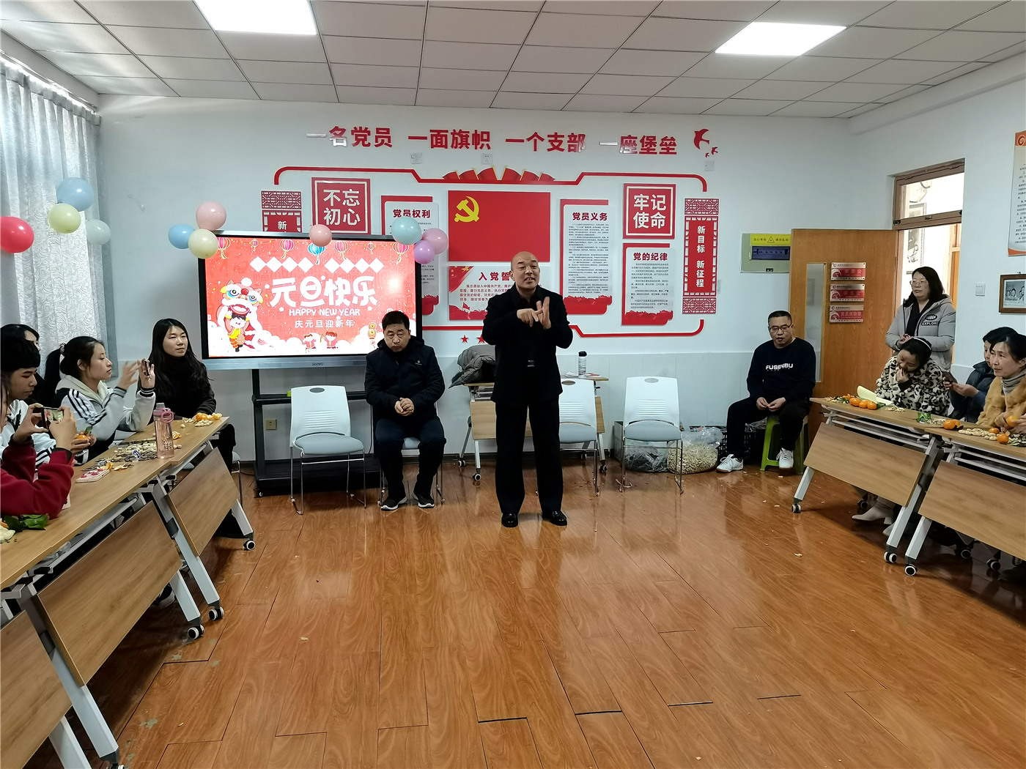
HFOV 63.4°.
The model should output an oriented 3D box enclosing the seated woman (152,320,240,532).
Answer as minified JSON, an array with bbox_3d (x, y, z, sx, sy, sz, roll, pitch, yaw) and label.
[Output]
[{"bbox_3d":[-1.887,0.256,4.950,0.470,1.300,0.640,-6,9,-43],"label":"seated woman"}]

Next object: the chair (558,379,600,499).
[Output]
[{"bbox_3d":[0.400,0.368,6.114,0.470,0.790,0.560,0,6,3],"label":"chair"}]

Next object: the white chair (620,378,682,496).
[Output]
[{"bbox_3d":[1.040,0.351,6.276,0.480,0.823,0.566,1,6,6],"label":"white chair"}]

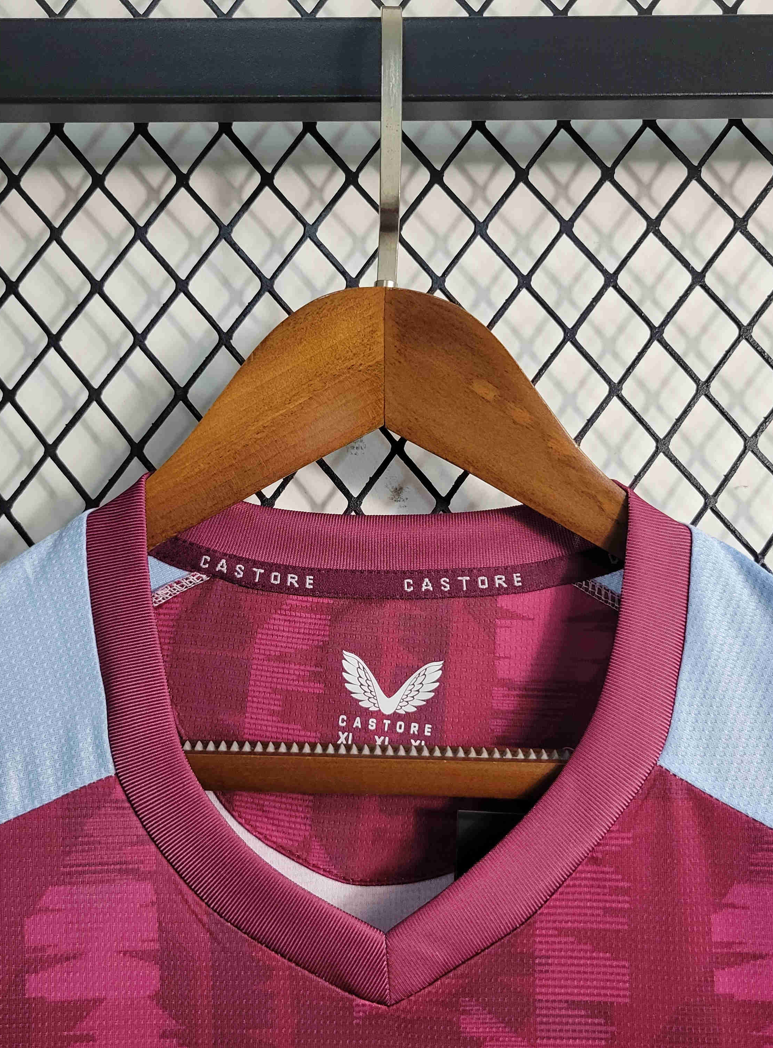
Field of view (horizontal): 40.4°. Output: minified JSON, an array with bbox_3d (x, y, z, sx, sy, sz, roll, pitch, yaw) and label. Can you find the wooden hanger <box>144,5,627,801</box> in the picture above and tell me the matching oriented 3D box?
[{"bbox_3d":[0.000,-0.045,0.382,0.440,0.280,0.060,0,0,0],"label":"wooden hanger"}]

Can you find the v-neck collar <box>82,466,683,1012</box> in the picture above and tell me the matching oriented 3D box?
[{"bbox_3d":[0.001,0.071,0.372,0.213,0.178,0.055,0,0,0],"label":"v-neck collar"}]

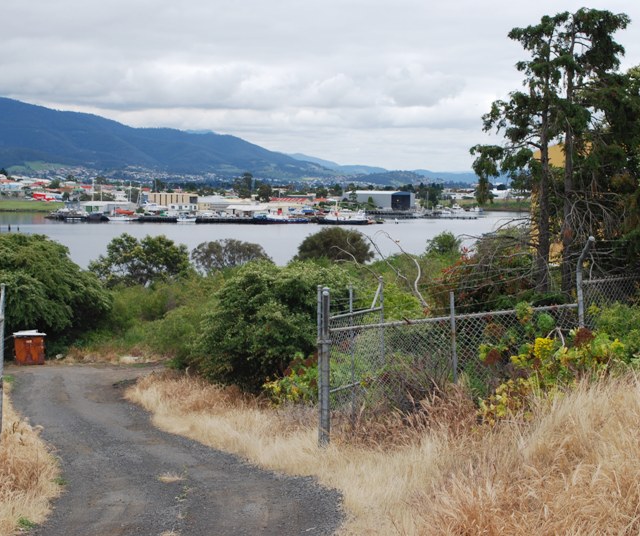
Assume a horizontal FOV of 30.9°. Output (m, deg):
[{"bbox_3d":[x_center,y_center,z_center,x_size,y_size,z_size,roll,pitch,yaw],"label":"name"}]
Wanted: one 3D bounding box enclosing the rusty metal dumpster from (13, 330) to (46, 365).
[{"bbox_3d":[-10.544,2.904,42.000,1.180,1.200,1.120,-1,5,-17],"label":"rusty metal dumpster"}]

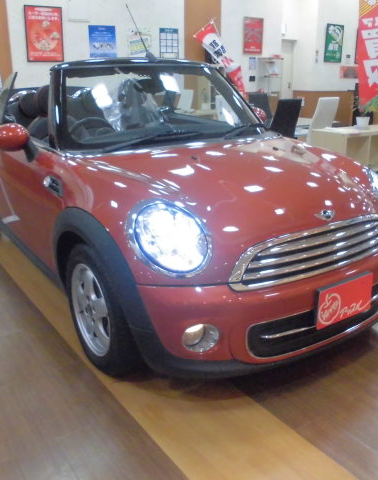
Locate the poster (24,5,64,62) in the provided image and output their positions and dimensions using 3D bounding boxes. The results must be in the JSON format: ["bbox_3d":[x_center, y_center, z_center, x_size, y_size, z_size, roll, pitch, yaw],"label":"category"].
[{"bbox_3d":[-2.325,-3.330,7.750,0.605,0.840,0.030,-13,23,-33],"label":"poster"}]

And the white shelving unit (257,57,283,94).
[{"bbox_3d":[1.757,-3.122,10.520,0.430,1.620,0.380,-13,23,-33],"label":"white shelving unit"}]

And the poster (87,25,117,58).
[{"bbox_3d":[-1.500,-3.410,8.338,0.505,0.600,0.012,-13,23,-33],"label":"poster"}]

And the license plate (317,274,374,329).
[{"bbox_3d":[0.646,0.249,1.991,0.335,0.170,0.025,-13,22,-31],"label":"license plate"}]

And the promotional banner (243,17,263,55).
[{"bbox_3d":[1.351,-4.310,10.101,0.540,0.735,0.030,-13,23,-33],"label":"promotional banner"}]

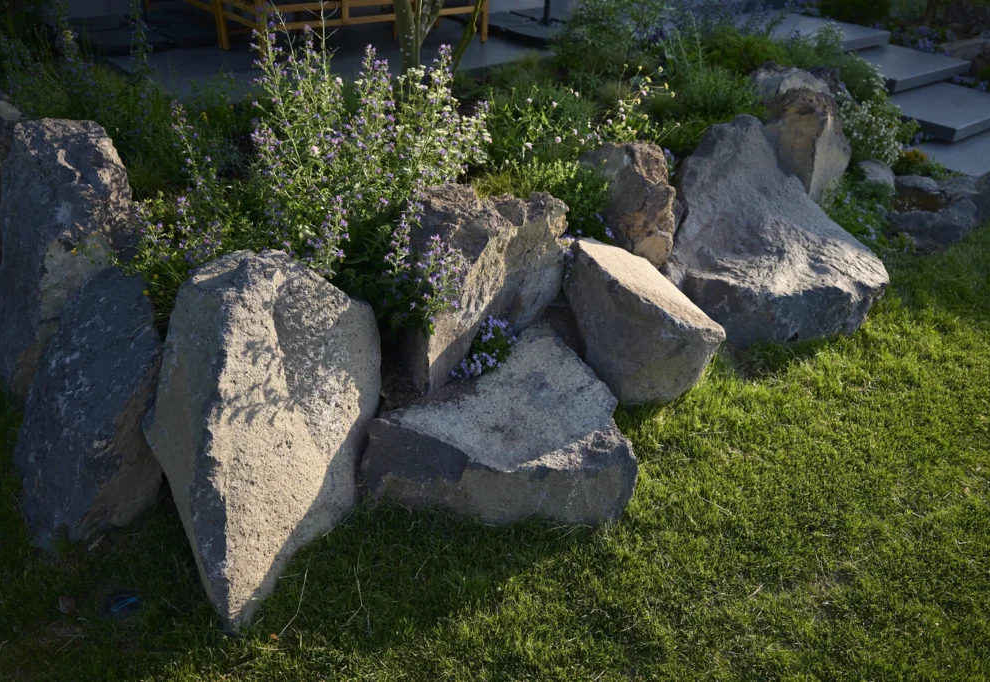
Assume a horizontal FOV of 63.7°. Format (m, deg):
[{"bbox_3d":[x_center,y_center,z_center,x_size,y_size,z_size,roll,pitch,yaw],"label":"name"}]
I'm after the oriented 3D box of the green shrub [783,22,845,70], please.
[{"bbox_3d":[2.086,-1.810,5.047,0.400,0.310,0.370,12,34,16],"label":"green shrub"}]

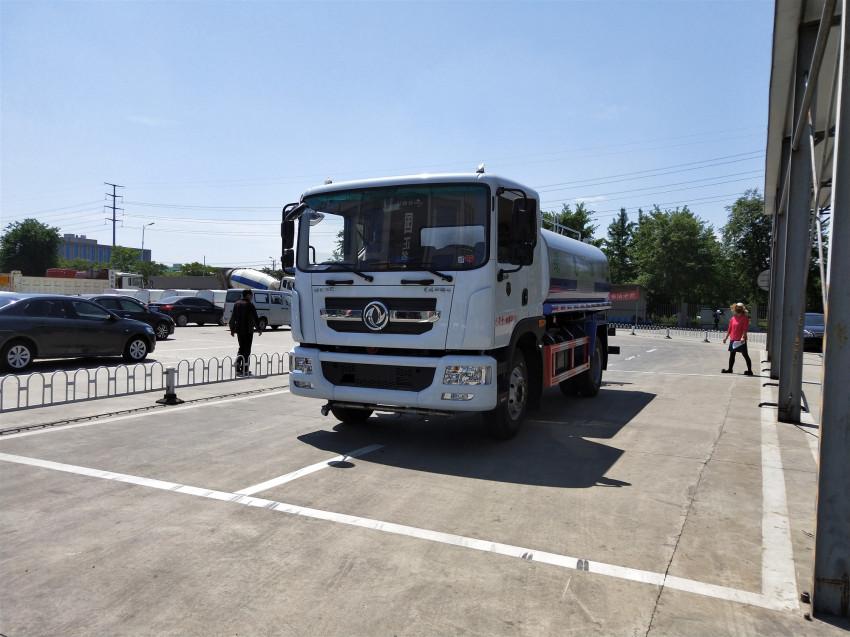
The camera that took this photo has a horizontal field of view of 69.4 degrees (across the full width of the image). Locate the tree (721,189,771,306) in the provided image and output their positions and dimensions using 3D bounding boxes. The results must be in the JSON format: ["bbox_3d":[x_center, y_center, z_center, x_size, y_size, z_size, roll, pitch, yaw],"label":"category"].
[{"bbox_3d":[28.038,-5.139,52.203,6.400,11.800,6.200,1,2,0],"label":"tree"}]

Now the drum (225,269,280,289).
[{"bbox_3d":[-13.914,-2.773,49.500,4.800,2.450,2.300,1,2,-4],"label":"drum"}]

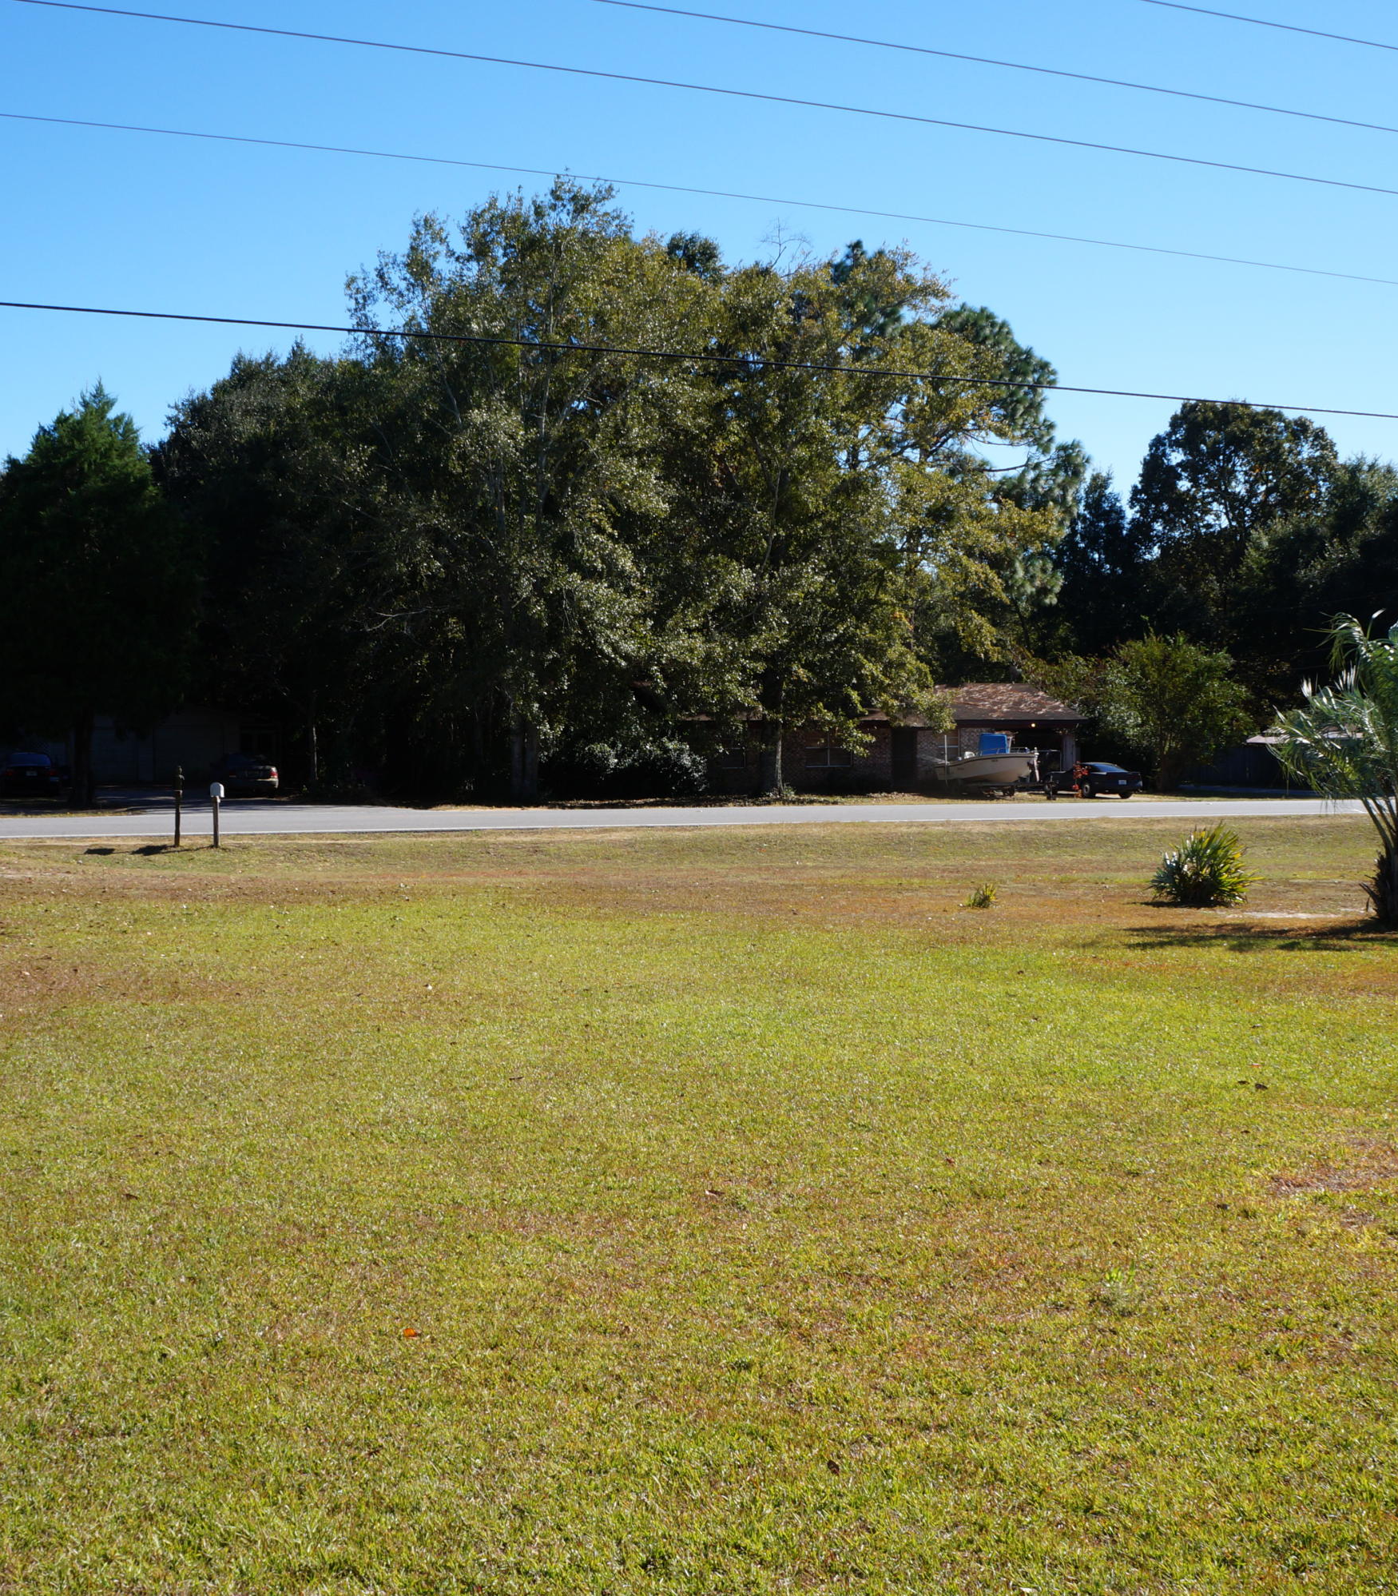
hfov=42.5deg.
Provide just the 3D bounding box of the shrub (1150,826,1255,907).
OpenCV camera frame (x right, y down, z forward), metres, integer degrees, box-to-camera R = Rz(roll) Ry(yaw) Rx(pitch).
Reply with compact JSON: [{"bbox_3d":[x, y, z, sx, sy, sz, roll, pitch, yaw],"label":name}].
[{"bbox_3d":[5.060,0.676,18.389,1.020,0.840,1.000,0,2,16],"label":"shrub"}]

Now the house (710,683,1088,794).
[{"bbox_3d":[5.632,-2.303,71.037,16.529,4.100,9.500,-1,2,-20],"label":"house"}]

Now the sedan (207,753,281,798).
[{"bbox_3d":[-15.799,-0.801,62.190,1.800,1.450,4.700,-1,2,-23],"label":"sedan"}]

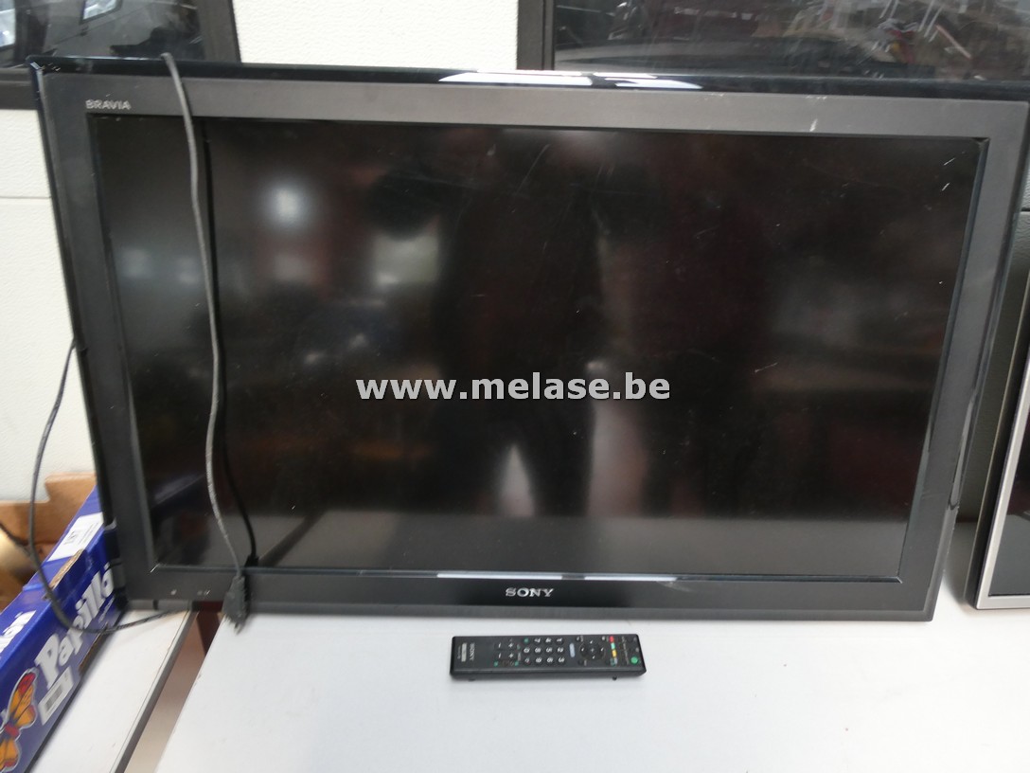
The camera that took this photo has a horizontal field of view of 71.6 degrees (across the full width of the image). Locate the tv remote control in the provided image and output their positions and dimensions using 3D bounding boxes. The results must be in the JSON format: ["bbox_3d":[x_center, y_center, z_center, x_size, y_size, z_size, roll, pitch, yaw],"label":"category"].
[{"bbox_3d":[0.034,0.285,0.743,0.199,0.020,0.050,0,22,-3],"label":"tv remote control"}]

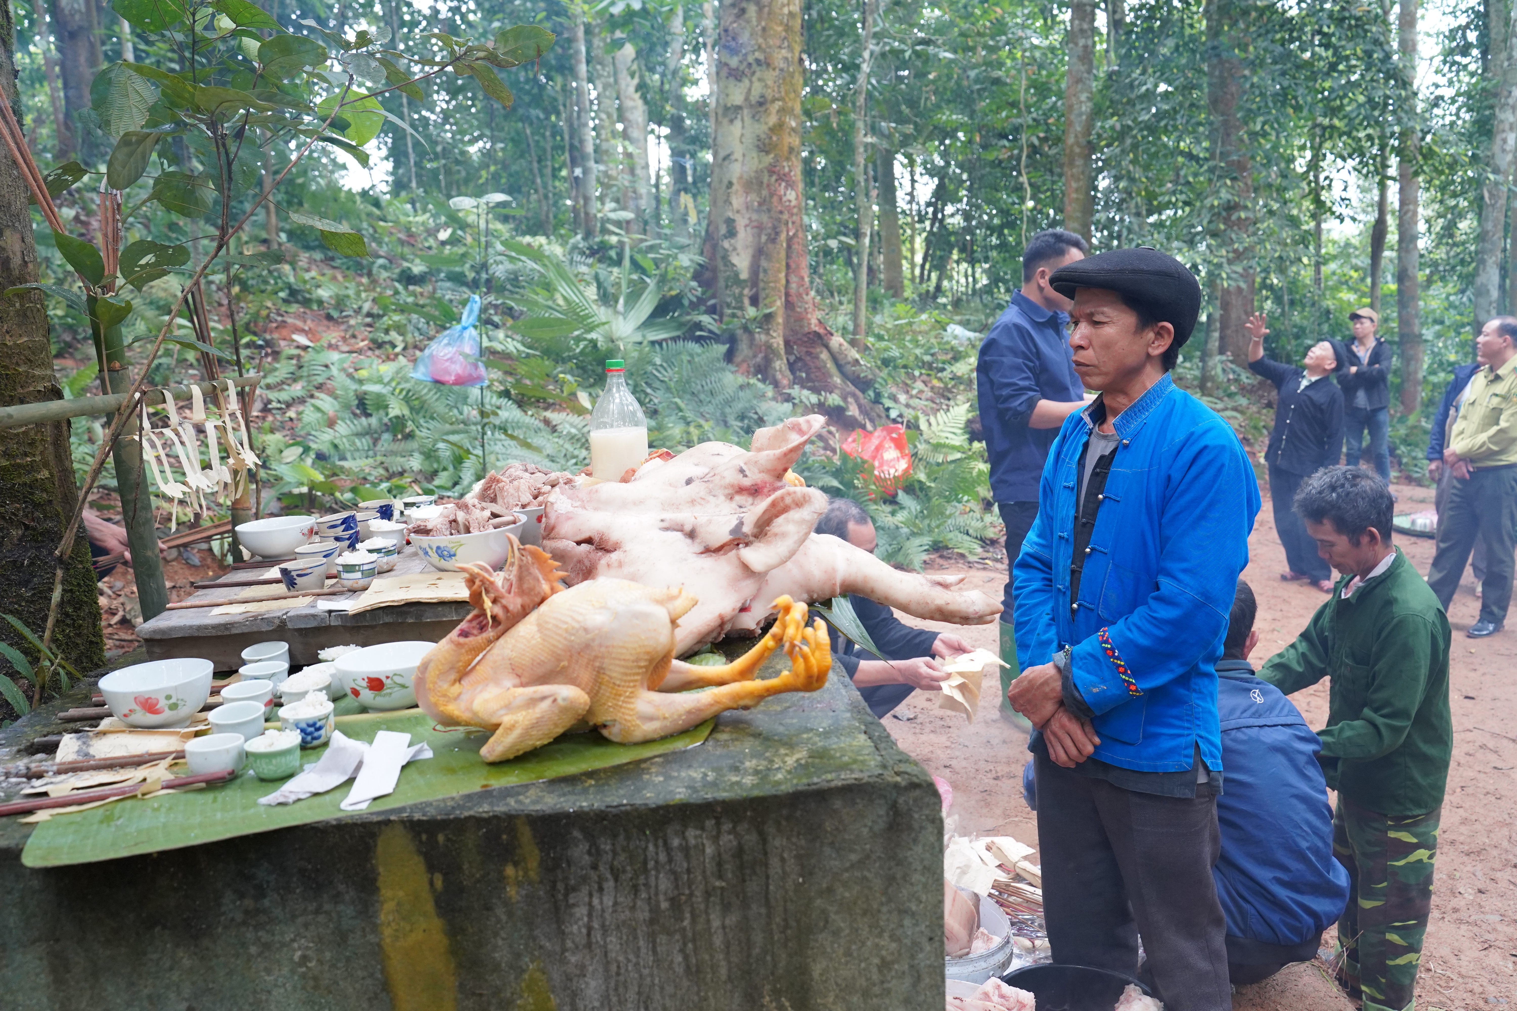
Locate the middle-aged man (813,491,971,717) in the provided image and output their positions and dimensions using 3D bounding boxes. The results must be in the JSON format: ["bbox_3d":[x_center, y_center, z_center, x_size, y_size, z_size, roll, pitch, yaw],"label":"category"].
[{"bbox_3d":[0.305,0.430,3.420,0.680,0.930,0.520,-1,10,11],"label":"middle-aged man"}]

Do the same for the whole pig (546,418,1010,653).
[{"bbox_3d":[0.015,0.025,1.758,0.670,0.300,0.380,-2,10,0],"label":"whole pig"}]

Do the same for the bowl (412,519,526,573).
[{"bbox_3d":[-0.453,0.061,1.814,0.197,0.070,0.197,-2,10,0],"label":"bowl"}]

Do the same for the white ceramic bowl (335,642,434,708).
[{"bbox_3d":[-0.442,0.211,1.425,0.121,0.060,0.121,-3,10,0],"label":"white ceramic bowl"}]

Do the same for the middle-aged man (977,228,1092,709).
[{"bbox_3d":[0.945,-0.057,3.880,0.500,1.660,0.500,0,11,17],"label":"middle-aged man"}]

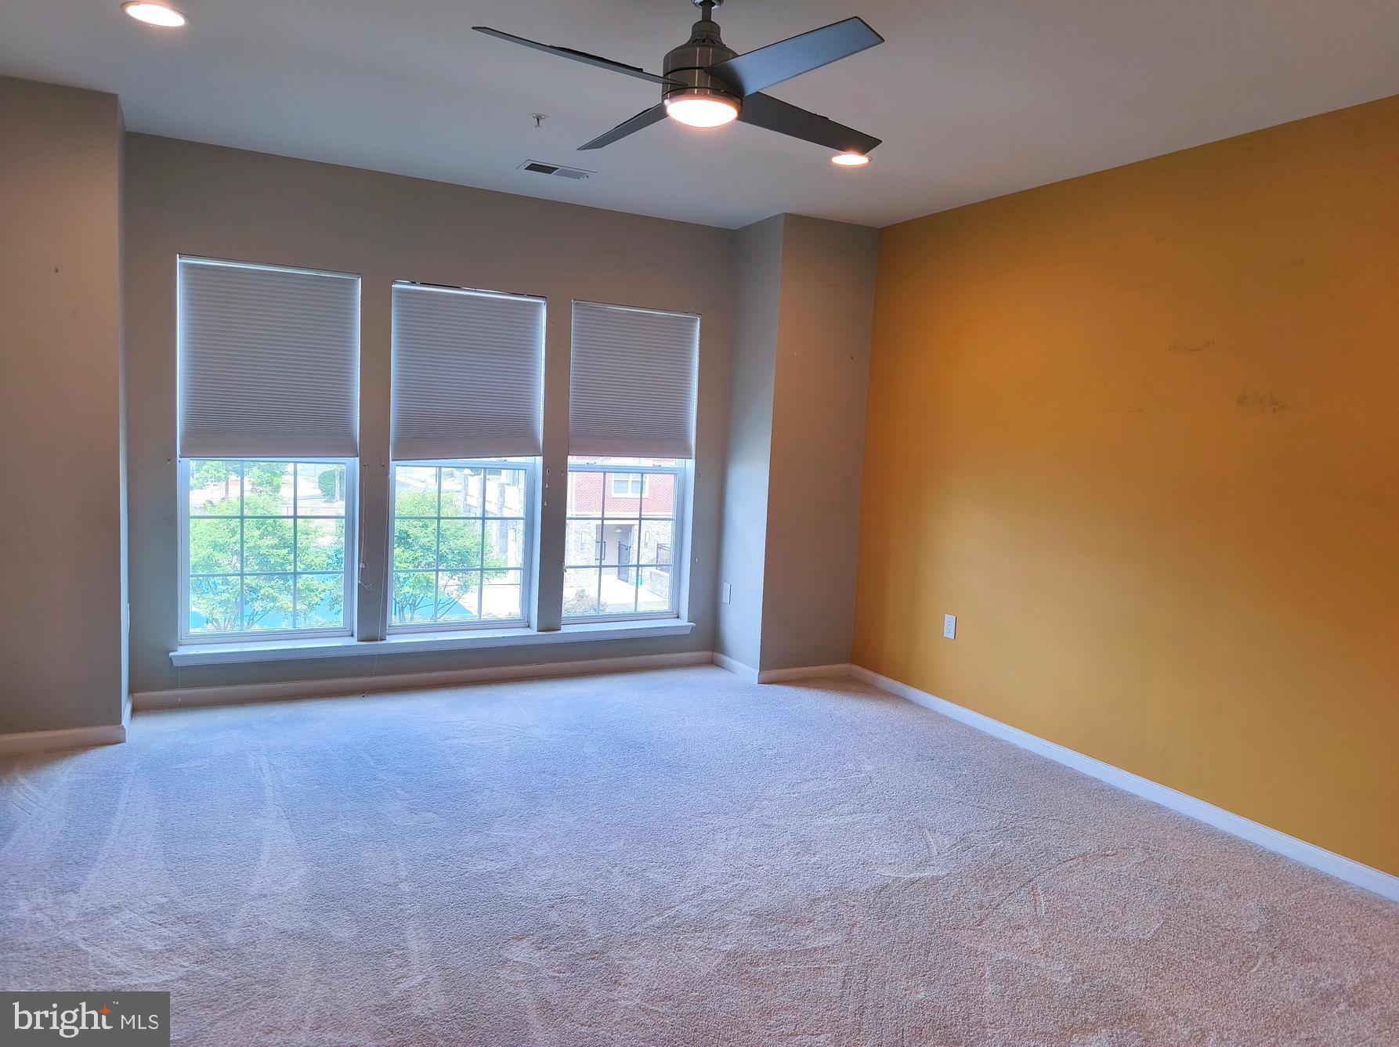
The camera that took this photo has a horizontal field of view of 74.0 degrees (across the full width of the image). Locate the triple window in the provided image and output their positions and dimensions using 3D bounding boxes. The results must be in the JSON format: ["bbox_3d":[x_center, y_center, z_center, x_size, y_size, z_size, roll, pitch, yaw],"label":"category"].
[{"bbox_3d":[-1.266,-0.331,5.061,2.746,1.848,0.100,0,6,-28],"label":"triple window"}]

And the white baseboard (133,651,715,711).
[{"bbox_3d":[-1.295,0.847,5.135,3.136,0.085,0.020,0,6,-28],"label":"white baseboard"}]

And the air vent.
[{"bbox_3d":[-0.688,-1.694,4.490,0.342,0.020,0.185,0,6,-28],"label":"air vent"}]

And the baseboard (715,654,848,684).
[{"bbox_3d":[0.509,0.869,5.778,0.684,0.085,0.572,0,6,-28],"label":"baseboard"}]

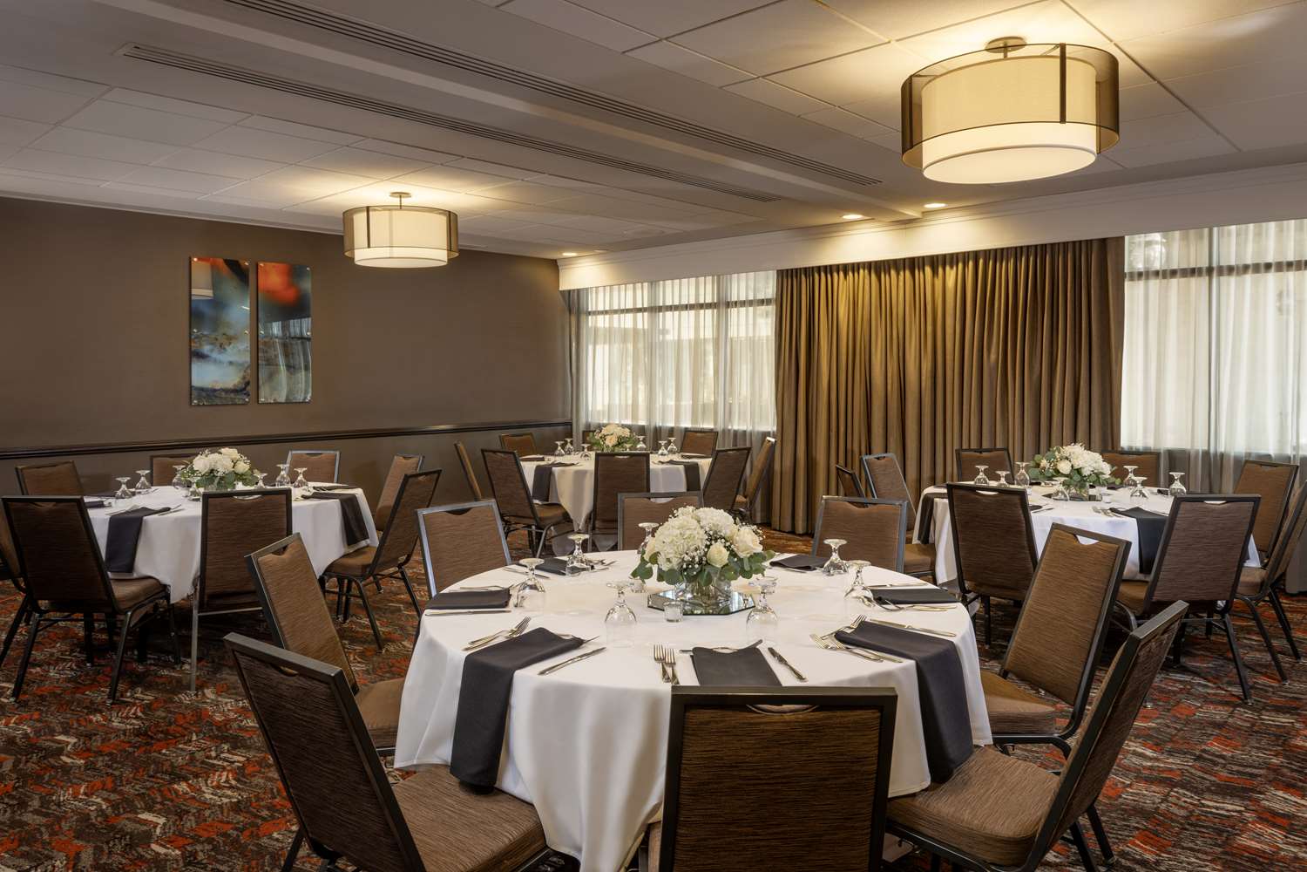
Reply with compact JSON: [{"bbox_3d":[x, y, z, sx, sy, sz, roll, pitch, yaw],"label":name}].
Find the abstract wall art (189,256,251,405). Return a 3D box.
[{"bbox_3d":[-3.318,-0.794,6.689,0.030,1.112,0.432,4,6,44],"label":"abstract wall art"}]

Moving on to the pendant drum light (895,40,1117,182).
[{"bbox_3d":[1.333,-1.238,3.284,0.770,0.450,0.770,0,4,0],"label":"pendant drum light"}]

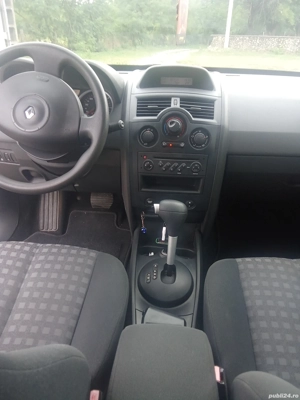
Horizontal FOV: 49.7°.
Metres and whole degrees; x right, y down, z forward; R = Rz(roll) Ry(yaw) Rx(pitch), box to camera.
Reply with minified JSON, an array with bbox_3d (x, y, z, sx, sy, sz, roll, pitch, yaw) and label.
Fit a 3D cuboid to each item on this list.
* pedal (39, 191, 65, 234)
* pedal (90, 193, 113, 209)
[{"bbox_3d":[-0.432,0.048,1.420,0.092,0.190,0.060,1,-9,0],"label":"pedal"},{"bbox_3d":[-0.207,0.002,1.380,0.095,0.067,0.030,1,-1,0],"label":"pedal"}]

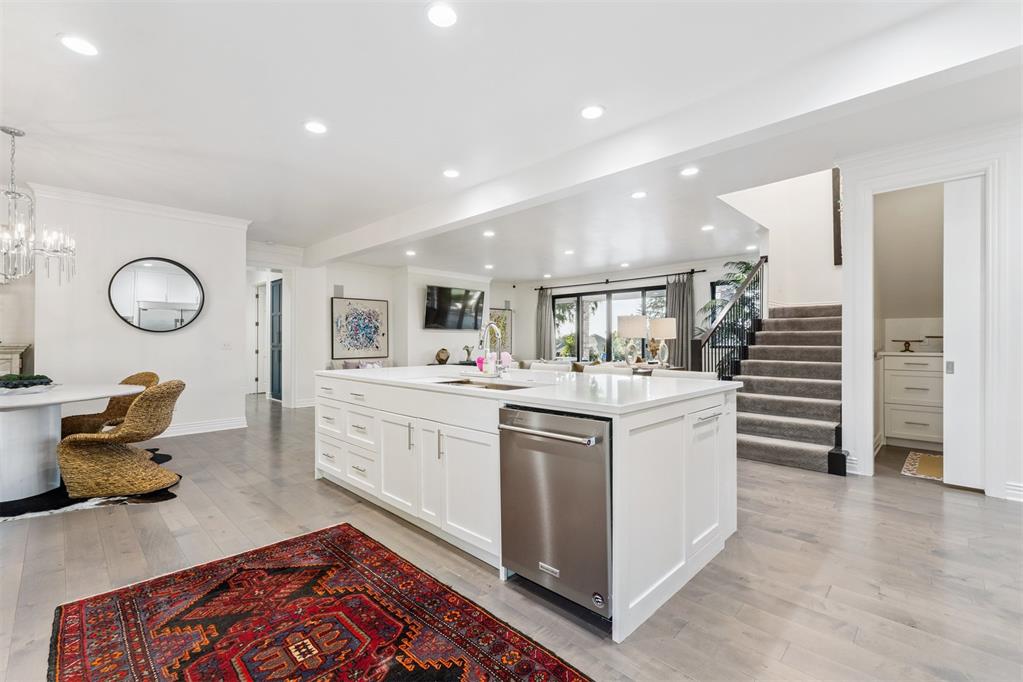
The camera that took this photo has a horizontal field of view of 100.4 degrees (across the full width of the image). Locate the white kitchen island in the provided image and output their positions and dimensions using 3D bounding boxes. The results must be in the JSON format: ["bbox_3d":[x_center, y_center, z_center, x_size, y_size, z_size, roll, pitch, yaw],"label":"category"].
[{"bbox_3d":[-0.121,0.729,3.180,2.900,0.930,1.400,0,0,45],"label":"white kitchen island"}]

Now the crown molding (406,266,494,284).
[{"bbox_3d":[-1.420,-1.575,10.330,2.550,0.130,0.100,0,0,-45],"label":"crown molding"}]

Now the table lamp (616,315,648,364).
[{"bbox_3d":[1.817,0.000,6.400,0.435,0.775,0.435,0,0,-45],"label":"table lamp"}]

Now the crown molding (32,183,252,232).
[{"bbox_3d":[-4.380,-1.578,5.220,2.050,0.130,0.100,0,0,-45],"label":"crown molding"}]

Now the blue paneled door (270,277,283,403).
[{"bbox_3d":[-4.800,-0.030,8.700,0.860,2.460,0.120,0,0,45],"label":"blue paneled door"}]

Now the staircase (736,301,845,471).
[{"bbox_3d":[3.415,0.350,5.112,1.280,1.690,2.650,0,0,45],"label":"staircase"}]

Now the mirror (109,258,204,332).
[{"bbox_3d":[-4.315,-0.564,5.235,0.915,0.915,0.050,0,0,-45],"label":"mirror"}]

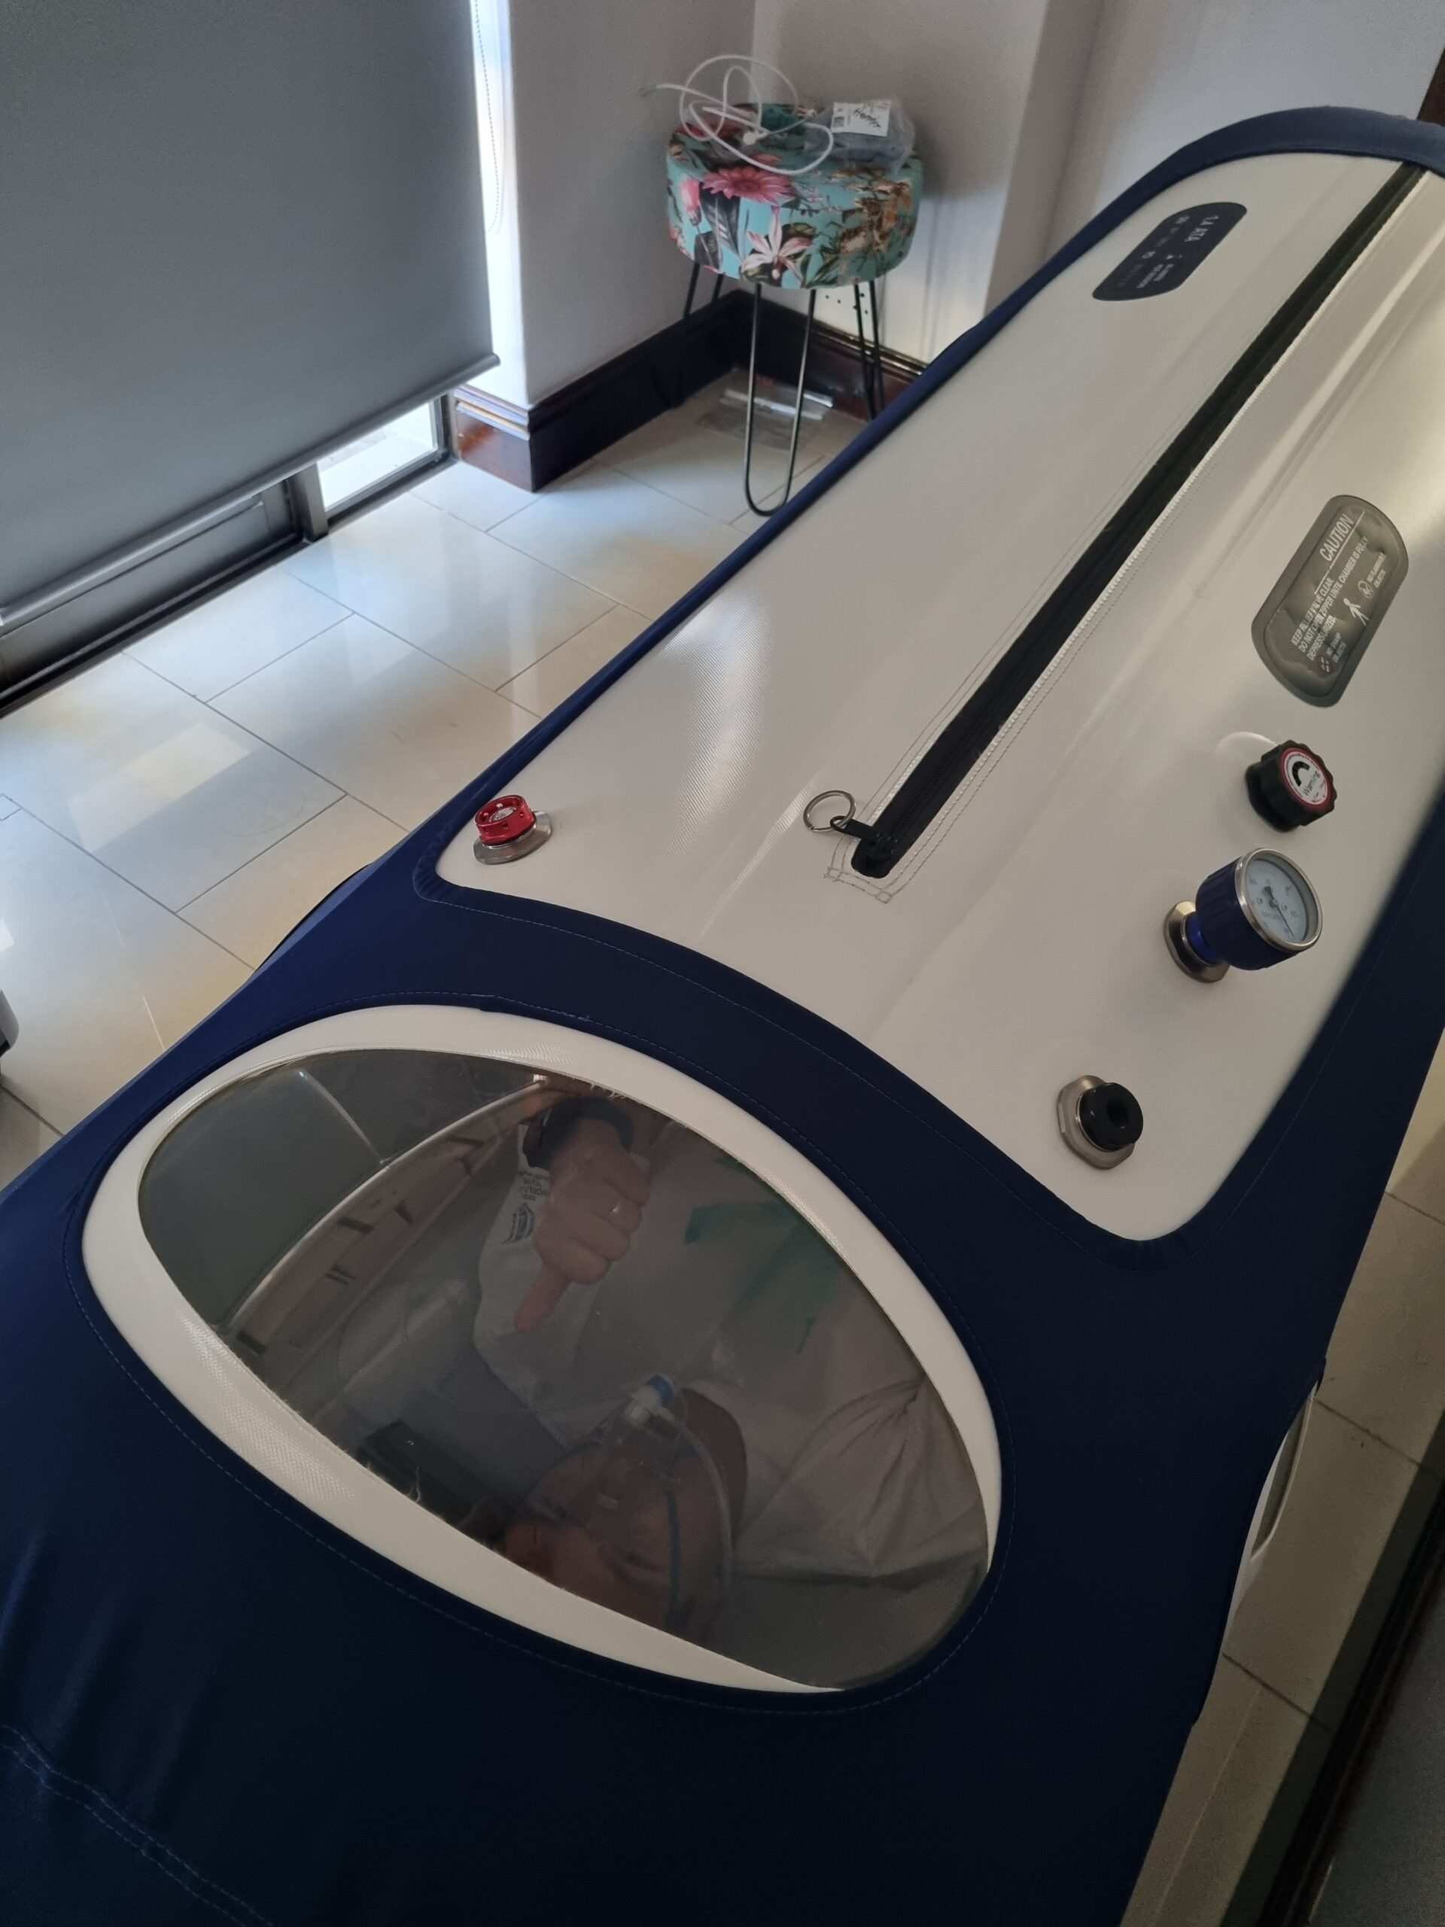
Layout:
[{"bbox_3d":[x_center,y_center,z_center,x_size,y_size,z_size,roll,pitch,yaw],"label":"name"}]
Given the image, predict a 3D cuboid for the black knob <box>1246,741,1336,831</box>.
[{"bbox_3d":[0.384,-0.119,0.977,0.055,0.029,0.055,45,54,-7],"label":"black knob"}]

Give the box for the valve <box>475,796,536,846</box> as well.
[{"bbox_3d":[-0.134,-0.088,0.891,0.035,0.015,0.035,6,42,37],"label":"valve"}]

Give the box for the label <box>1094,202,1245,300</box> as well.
[{"bbox_3d":[0.467,-0.741,1.504,0.088,0.006,0.297,12,46,32],"label":"label"}]

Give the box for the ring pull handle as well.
[{"bbox_3d":[0.064,-0.090,0.858,0.033,0.005,0.033,2,48,-2],"label":"ring pull handle"}]

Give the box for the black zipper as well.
[{"bbox_3d":[0.439,-0.476,1.239,0.035,0.012,1.356,29,53,14],"label":"black zipper"}]

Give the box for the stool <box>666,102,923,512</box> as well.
[{"bbox_3d":[0.097,-1.119,2.491,0.409,0.509,0.409,8,49,0],"label":"stool"}]

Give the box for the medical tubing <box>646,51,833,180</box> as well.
[{"bbox_3d":[0.027,-1.306,2.235,0.291,0.121,0.213,8,49,0],"label":"medical tubing"}]

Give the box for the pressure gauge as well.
[{"bbox_3d":[0.308,-0.025,0.865,0.065,0.070,0.065,46,56,-2],"label":"pressure gauge"}]

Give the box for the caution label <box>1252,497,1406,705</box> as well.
[{"bbox_3d":[0.481,-0.289,1.132,0.088,0.006,0.283,42,54,-3],"label":"caution label"}]

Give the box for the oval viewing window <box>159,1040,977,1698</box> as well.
[{"bbox_3d":[-0.085,0.166,0.680,0.469,0.073,0.214,29,52,15],"label":"oval viewing window"}]

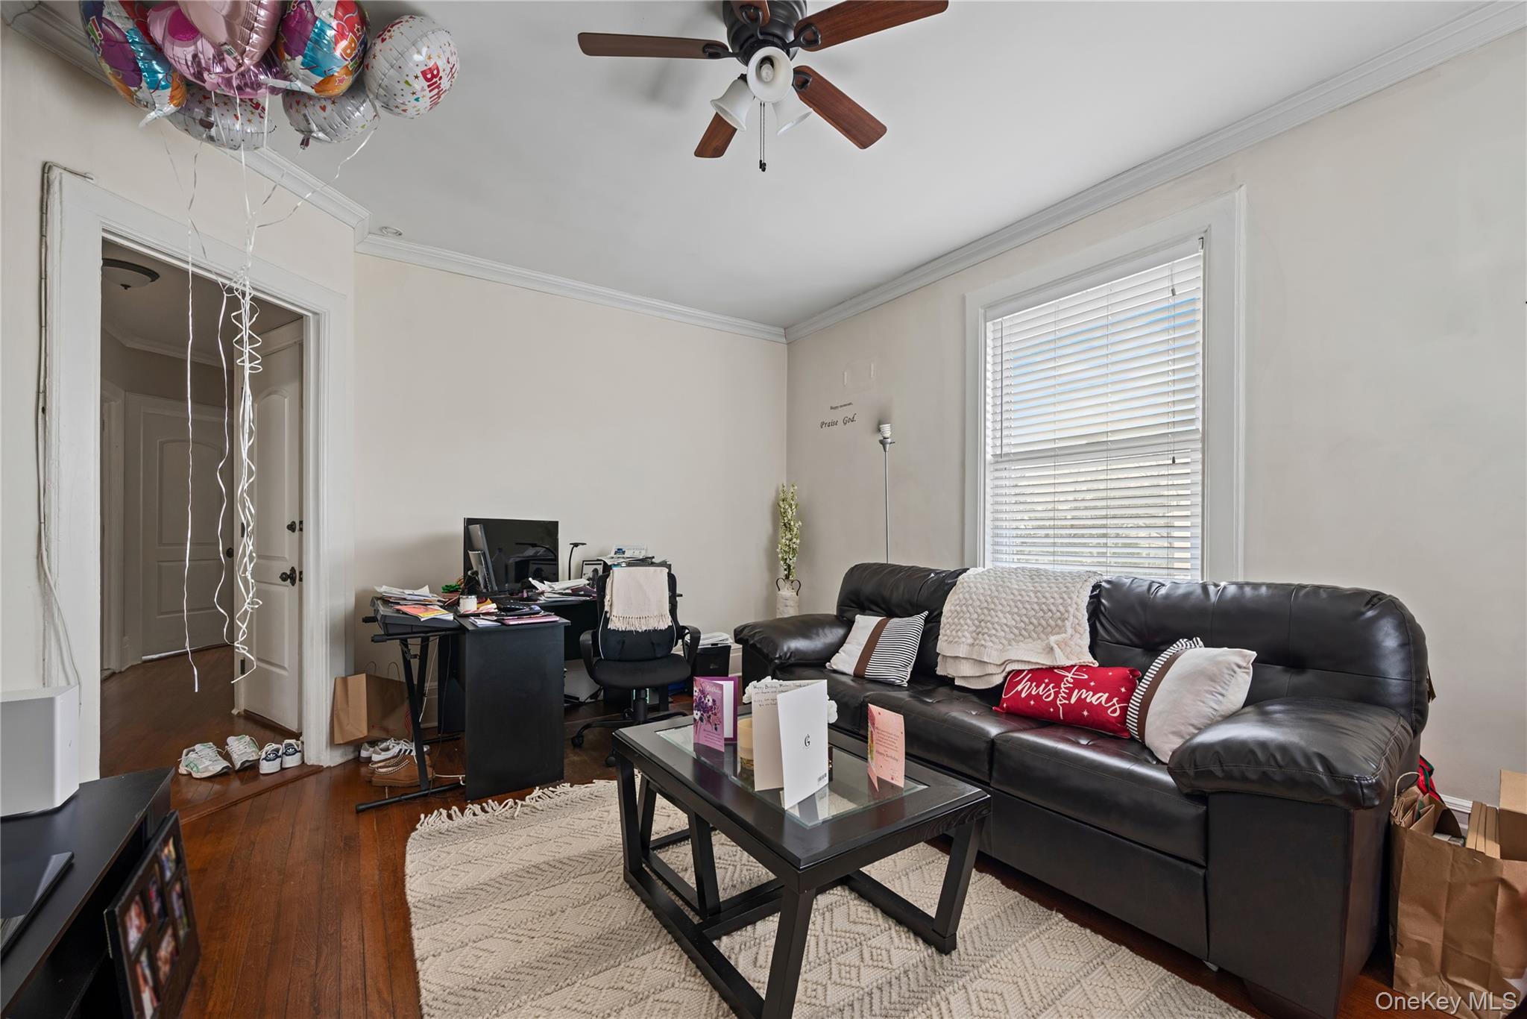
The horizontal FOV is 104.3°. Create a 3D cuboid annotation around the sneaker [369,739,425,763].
[{"bbox_3d":[-1.740,1.157,2.860,0.260,0.110,0.100,1,-2,-26],"label":"sneaker"}]

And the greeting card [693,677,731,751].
[{"bbox_3d":[-0.160,0.603,1.748,0.127,0.200,0.015,-1,-2,38],"label":"greeting card"}]

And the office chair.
[{"bbox_3d":[-0.675,0.766,3.140,0.620,0.920,0.630,1,-2,-17],"label":"office chair"}]

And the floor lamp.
[{"bbox_3d":[0.779,0.356,3.700,0.250,1.790,0.250,1,-2,-36],"label":"floor lamp"}]

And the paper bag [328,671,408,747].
[{"bbox_3d":[-2.058,1.050,3.118,0.300,0.340,0.160,0,-2,21],"label":"paper bag"}]

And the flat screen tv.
[{"bbox_3d":[-1.300,0.258,3.120,0.140,0.410,0.620,0,-2,22],"label":"flat screen tv"}]

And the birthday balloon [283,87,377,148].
[{"bbox_3d":[-1.432,-1.340,1.960,0.260,0.280,0.180,1,-2,-30],"label":"birthday balloon"}]

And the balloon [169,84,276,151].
[{"bbox_3d":[-1.773,-1.341,1.950,0.270,0.280,0.180,2,-2,-37],"label":"balloon"}]

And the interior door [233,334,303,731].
[{"bbox_3d":[-2.840,0.160,3.410,0.800,2.100,0.045,-1,-2,32],"label":"interior door"}]

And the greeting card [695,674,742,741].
[{"bbox_3d":[-0.142,0.603,1.785,0.132,0.200,0.015,0,-2,0],"label":"greeting card"}]

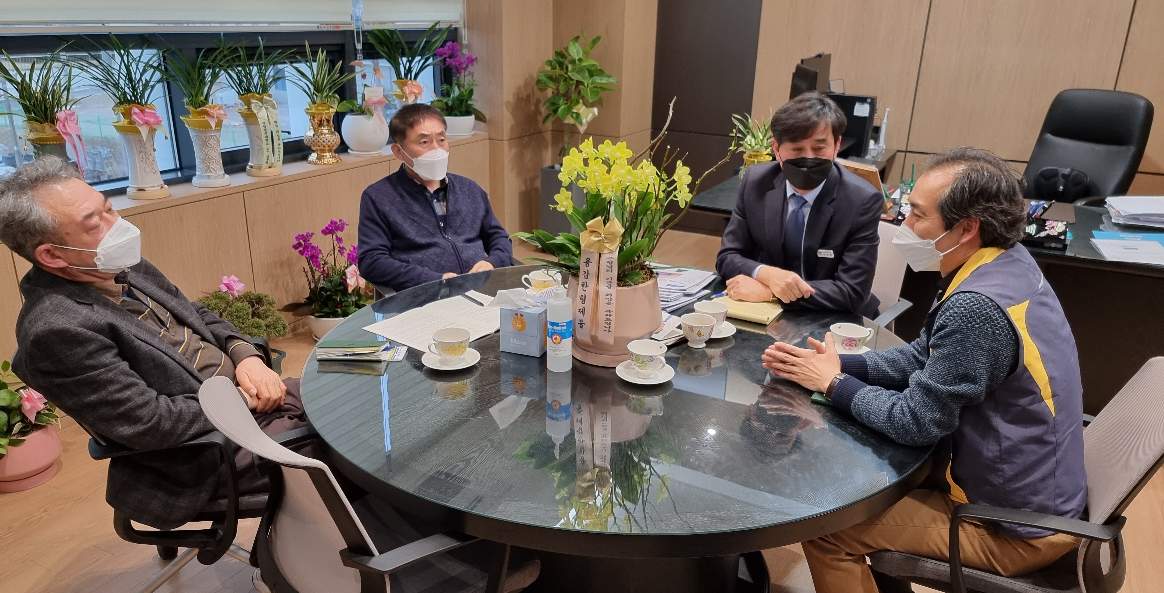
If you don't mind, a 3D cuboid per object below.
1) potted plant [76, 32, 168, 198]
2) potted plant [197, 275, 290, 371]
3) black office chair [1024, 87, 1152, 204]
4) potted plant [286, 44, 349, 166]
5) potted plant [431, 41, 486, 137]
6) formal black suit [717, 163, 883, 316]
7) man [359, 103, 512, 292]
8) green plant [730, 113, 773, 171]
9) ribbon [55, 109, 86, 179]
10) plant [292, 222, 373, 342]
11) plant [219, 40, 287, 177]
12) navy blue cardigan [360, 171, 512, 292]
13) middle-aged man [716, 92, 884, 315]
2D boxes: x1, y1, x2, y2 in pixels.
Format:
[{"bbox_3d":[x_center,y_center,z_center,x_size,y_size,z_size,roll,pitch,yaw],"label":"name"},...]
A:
[{"bbox_3d":[-1.934,-0.757,3.421,0.390,0.660,0.410,11,22,26],"label":"potted plant"},{"bbox_3d":[-1.534,0.140,3.591,0.360,0.480,0.420,11,22,26],"label":"potted plant"},{"bbox_3d":[2.603,-0.457,4.345,0.660,1.250,0.720,19,26,41],"label":"black office chair"},{"bbox_3d":[-1.374,-1.016,4.221,0.320,0.600,0.320,11,21,26],"label":"potted plant"},{"bbox_3d":[-0.827,-1.362,5.271,0.340,0.610,0.370,1,19,0],"label":"potted plant"},{"bbox_3d":[0.713,-0.133,2.692,0.560,0.610,0.460,12,22,29],"label":"formal black suit"},{"bbox_3d":[-0.400,0.007,2.780,0.570,1.285,0.740,-12,23,-34],"label":"man"},{"bbox_3d":[0.951,-0.818,4.421,0.320,0.370,0.300,7,20,17],"label":"green plant"},{"bbox_3d":[-1.865,-0.541,2.970,0.100,0.290,0.120,9,21,20],"label":"ribbon"},{"bbox_3d":[-1.253,-0.093,4.056,0.400,0.620,0.430,1,19,0],"label":"plant"},{"bbox_3d":[-1.604,-0.913,3.911,0.350,0.640,0.360,11,22,26],"label":"plant"},{"bbox_3d":[-0.509,-0.173,2.908,0.570,0.580,0.430,-9,22,-27],"label":"navy blue cardigan"},{"bbox_3d":[0.734,-0.010,2.844,0.560,1.340,0.660,14,23,32],"label":"middle-aged man"}]

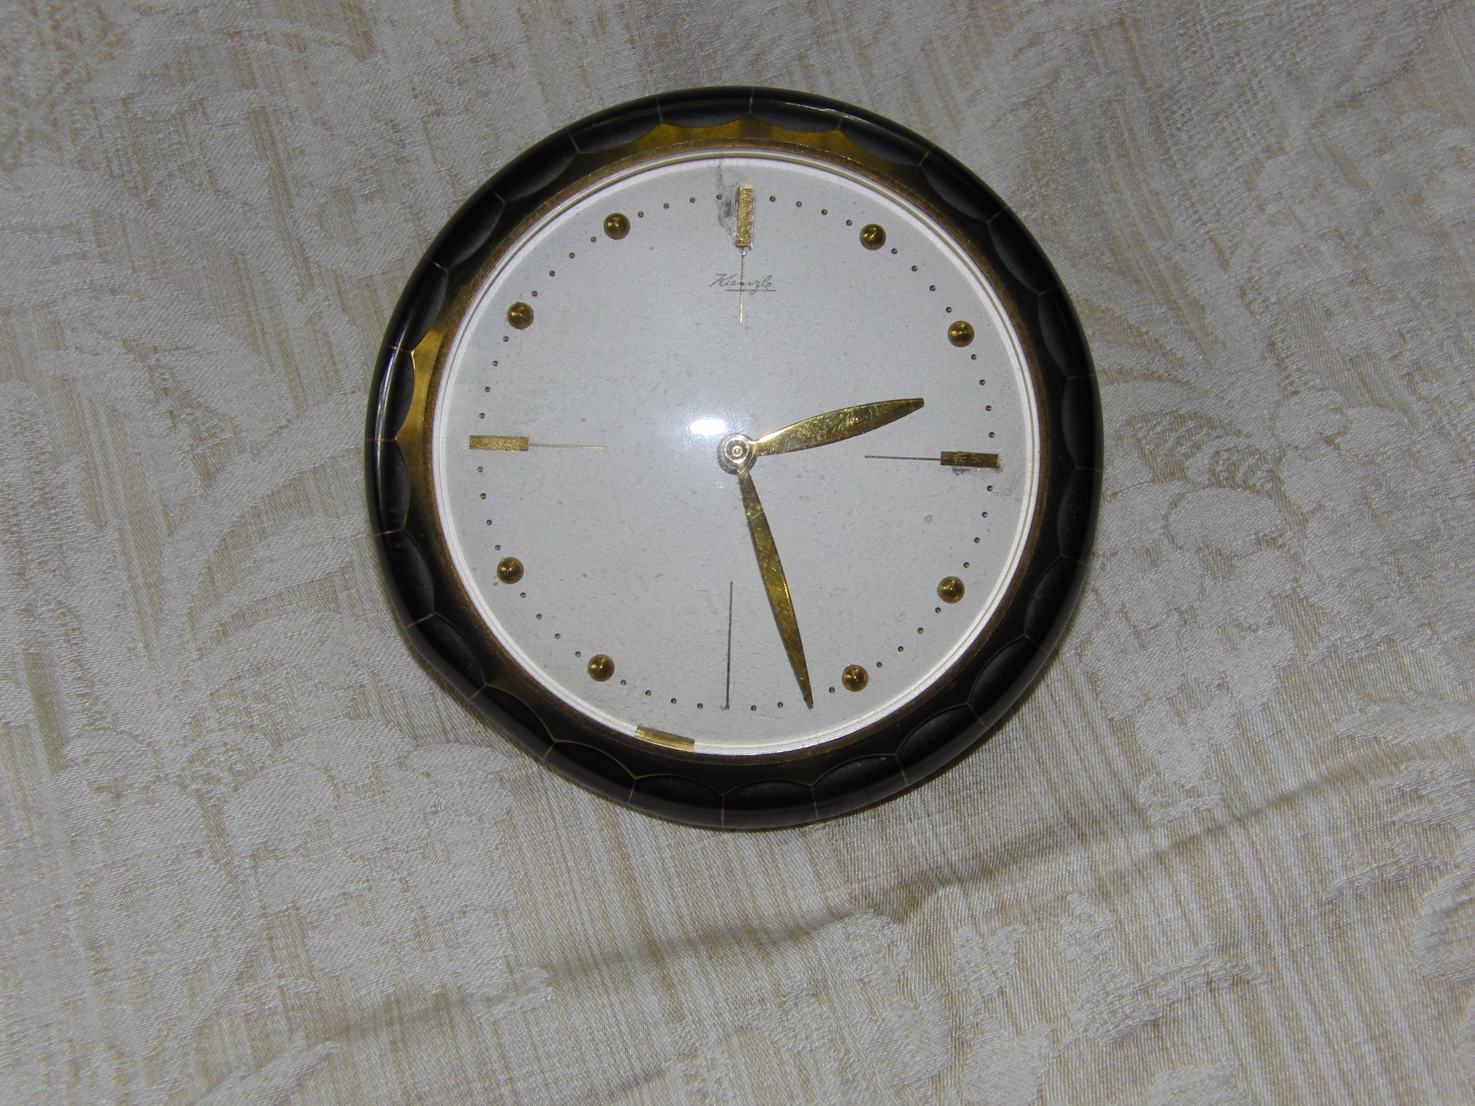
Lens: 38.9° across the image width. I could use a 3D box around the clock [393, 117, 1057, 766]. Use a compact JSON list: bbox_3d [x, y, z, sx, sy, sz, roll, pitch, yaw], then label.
[{"bbox_3d":[-0.001,-0.022,0.437,0.138,0.029,0.138,2,89,-1],"label":"clock"}]

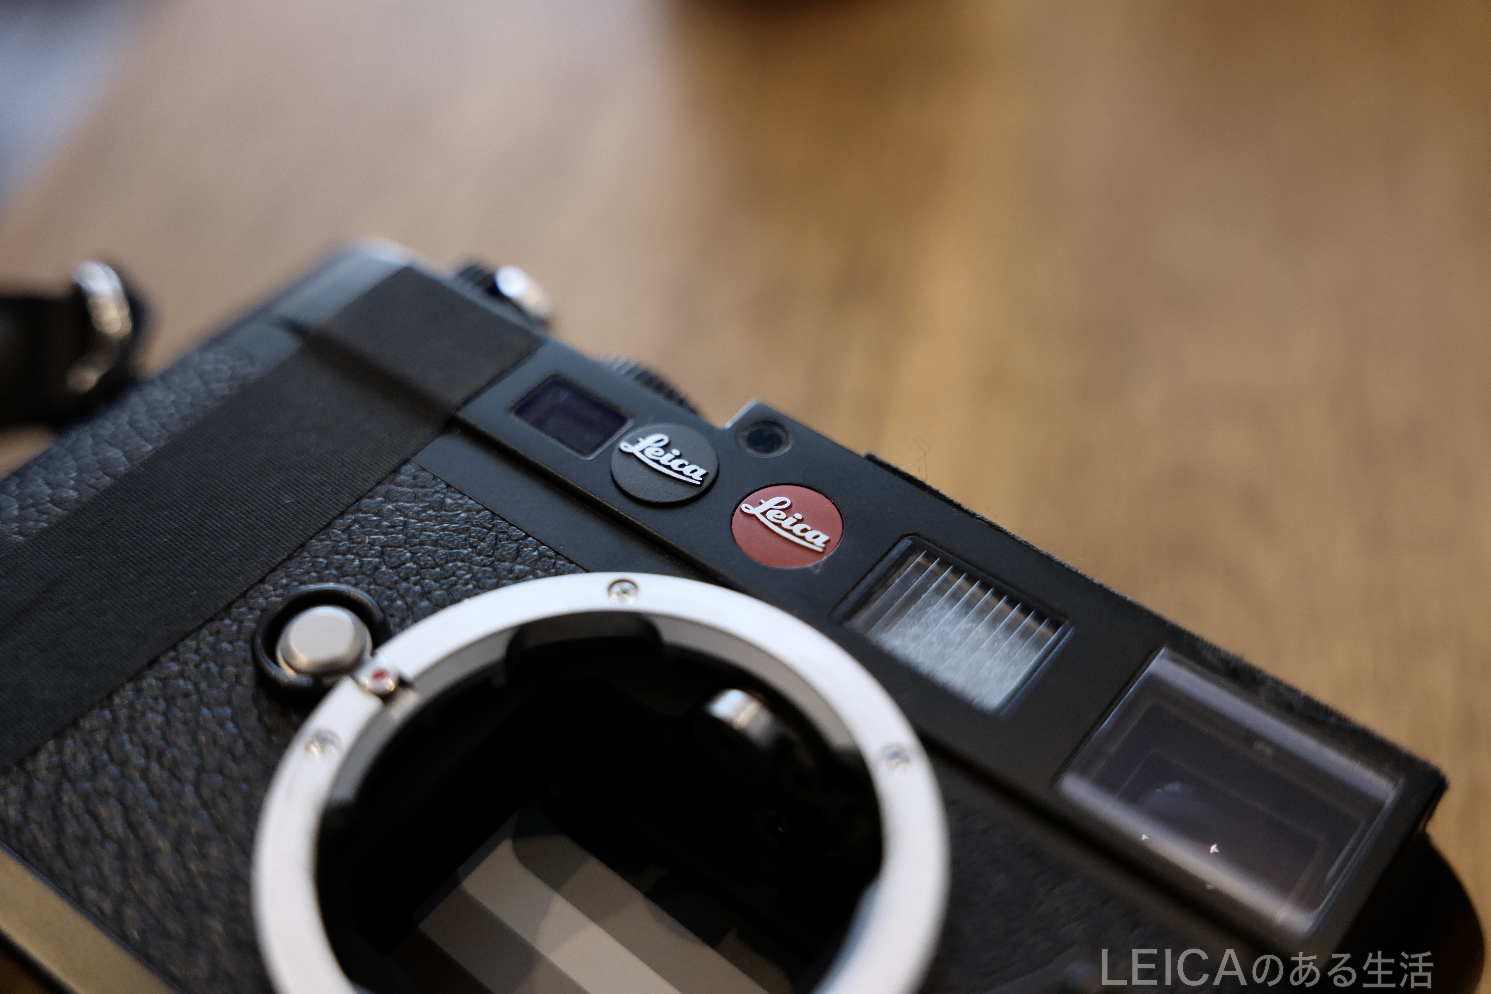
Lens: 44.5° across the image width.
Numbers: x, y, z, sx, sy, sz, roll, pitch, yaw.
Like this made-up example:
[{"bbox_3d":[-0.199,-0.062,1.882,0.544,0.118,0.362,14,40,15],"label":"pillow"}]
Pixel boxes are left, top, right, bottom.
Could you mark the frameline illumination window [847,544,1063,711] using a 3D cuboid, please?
[{"bbox_3d":[0.018,0.011,0.159,0.017,0.002,0.013,30,53,23],"label":"frameline illumination window"}]

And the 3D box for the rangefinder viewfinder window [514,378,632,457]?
[{"bbox_3d":[-0.017,-0.007,0.175,0.010,0.002,0.007,30,53,23],"label":"rangefinder viewfinder window"}]

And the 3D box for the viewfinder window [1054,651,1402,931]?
[{"bbox_3d":[0.039,0.023,0.148,0.022,0.002,0.018,30,53,23],"label":"viewfinder window"}]

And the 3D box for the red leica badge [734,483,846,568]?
[{"bbox_3d":[0.004,0.002,0.165,0.010,0.001,0.010,30,53,23],"label":"red leica badge"}]

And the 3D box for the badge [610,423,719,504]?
[{"bbox_3d":[-0.007,-0.003,0.169,0.010,0.001,0.010,30,53,23],"label":"badge"}]

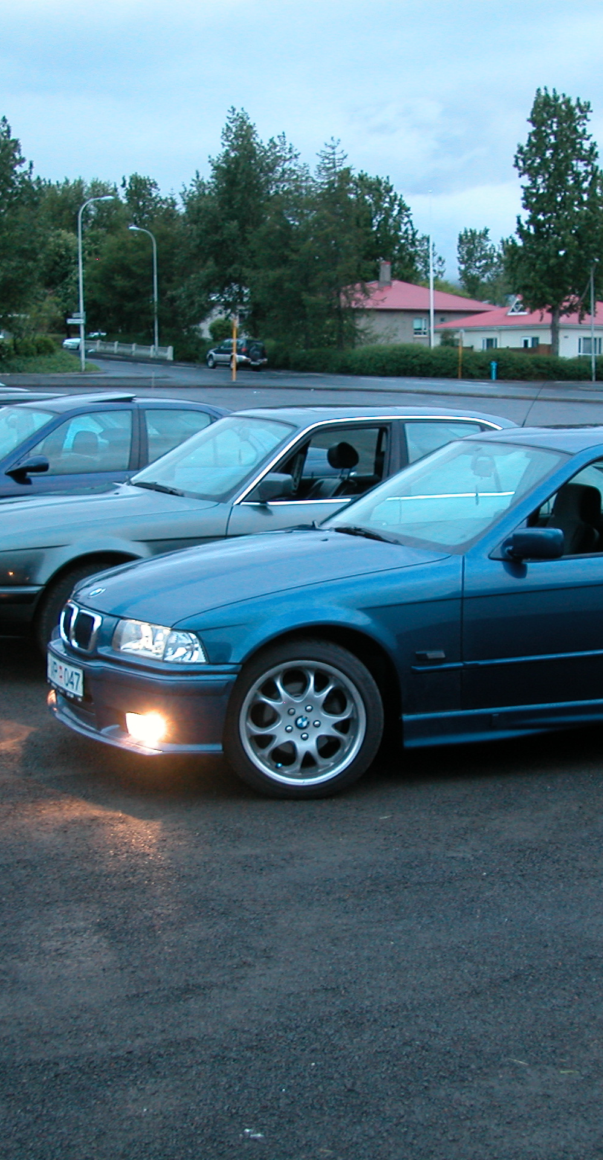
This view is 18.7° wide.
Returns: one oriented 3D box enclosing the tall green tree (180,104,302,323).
[{"bbox_3d":[-3.843,-22.629,120.121,7.764,16.381,7.200,0,7,-2],"label":"tall green tree"}]

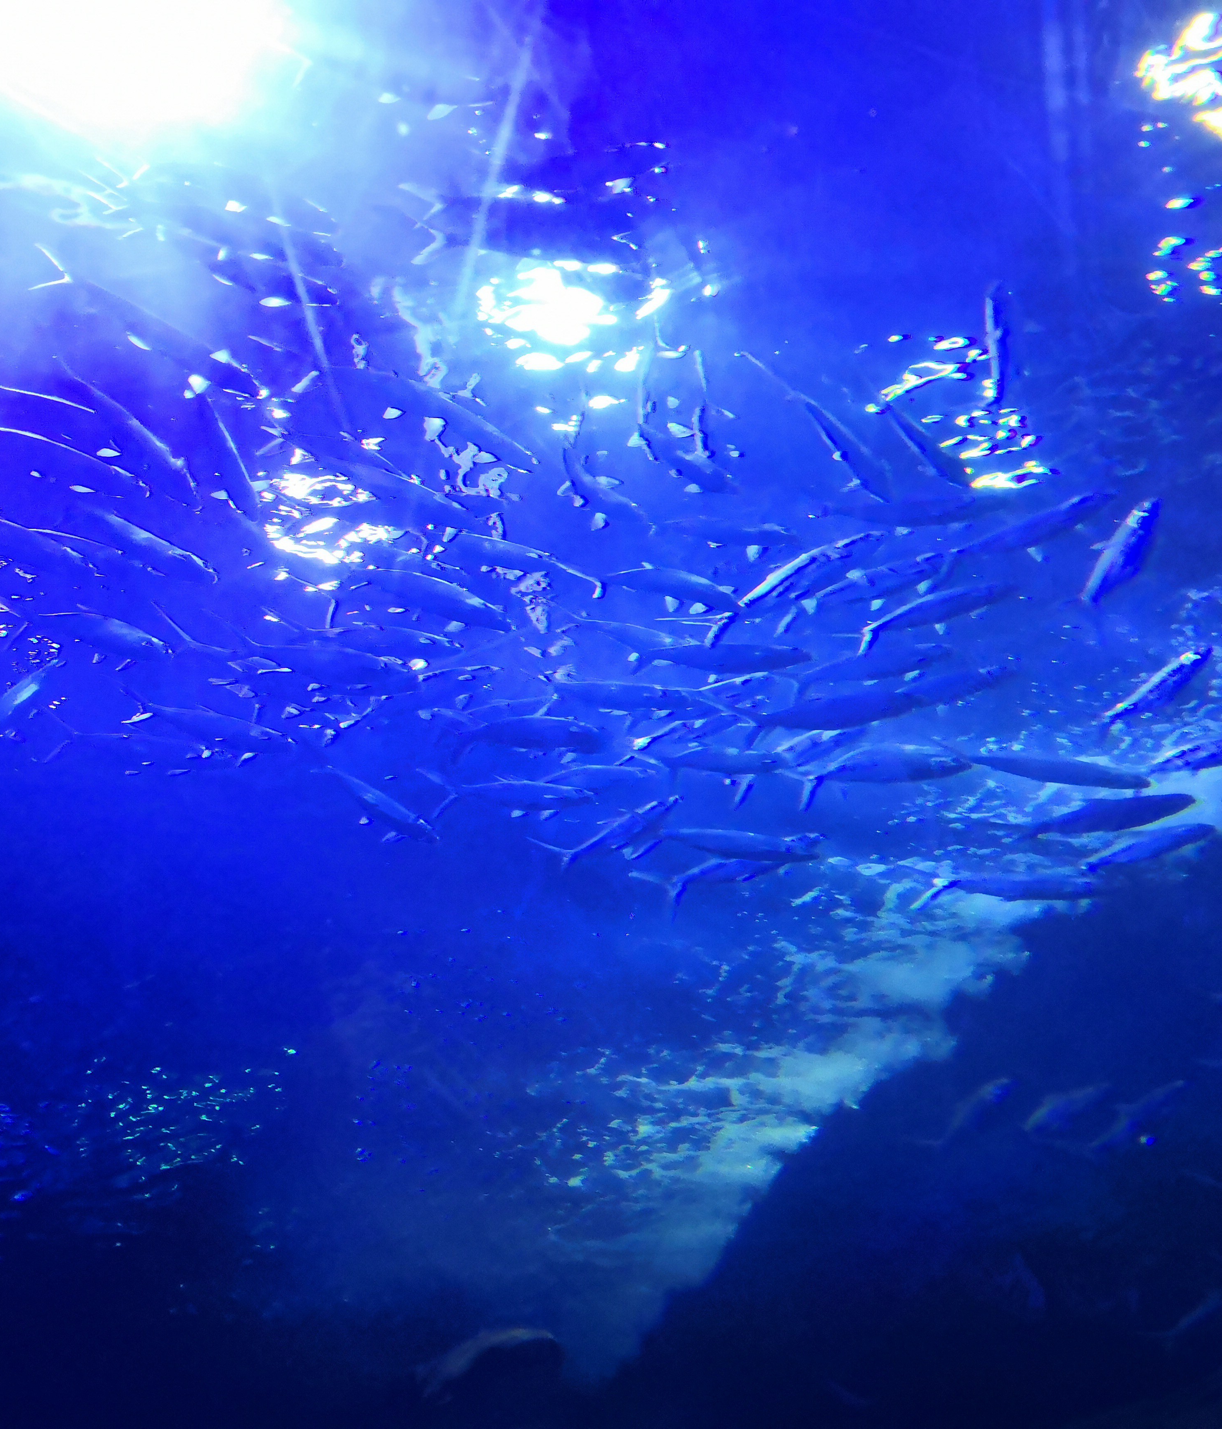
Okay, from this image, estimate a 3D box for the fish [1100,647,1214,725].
[{"bbox_3d":[1.163,-0.059,3.175,0.280,0.062,0.036,-38,-43,24],"label":"fish"}]

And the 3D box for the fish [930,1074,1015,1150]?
[{"bbox_3d":[0.847,0.933,3.486,0.280,0.062,0.036,-44,-45,18],"label":"fish"}]

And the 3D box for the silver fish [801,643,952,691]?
[{"bbox_3d":[0.455,-0.083,2.572,0.280,0.062,0.036,-13,-30,15],"label":"silver fish"}]

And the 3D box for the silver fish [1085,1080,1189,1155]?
[{"bbox_3d":[1.167,0.892,3.296,0.280,0.062,0.036,-42,-44,19],"label":"silver fish"}]

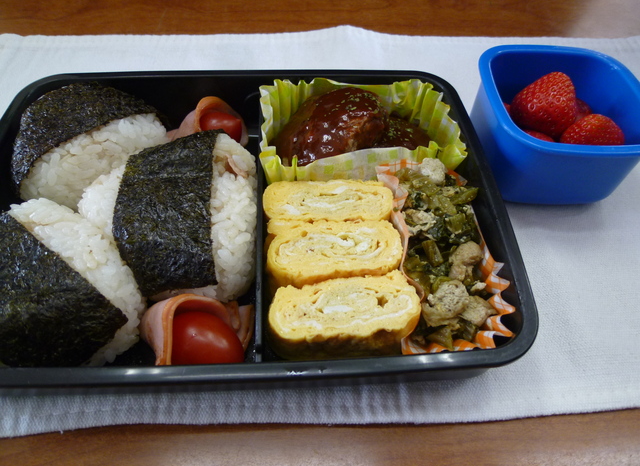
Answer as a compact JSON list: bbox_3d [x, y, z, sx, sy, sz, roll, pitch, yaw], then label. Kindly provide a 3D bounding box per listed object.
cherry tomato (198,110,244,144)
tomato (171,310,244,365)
[{"bbox_3d":[-0.051,-0.052,0.226,0.027,0.026,0.026,1,57,-1],"label":"cherry tomato"},{"bbox_3d":[-0.044,0.044,0.169,0.029,0.028,0.029,1,57,-1],"label":"tomato"}]

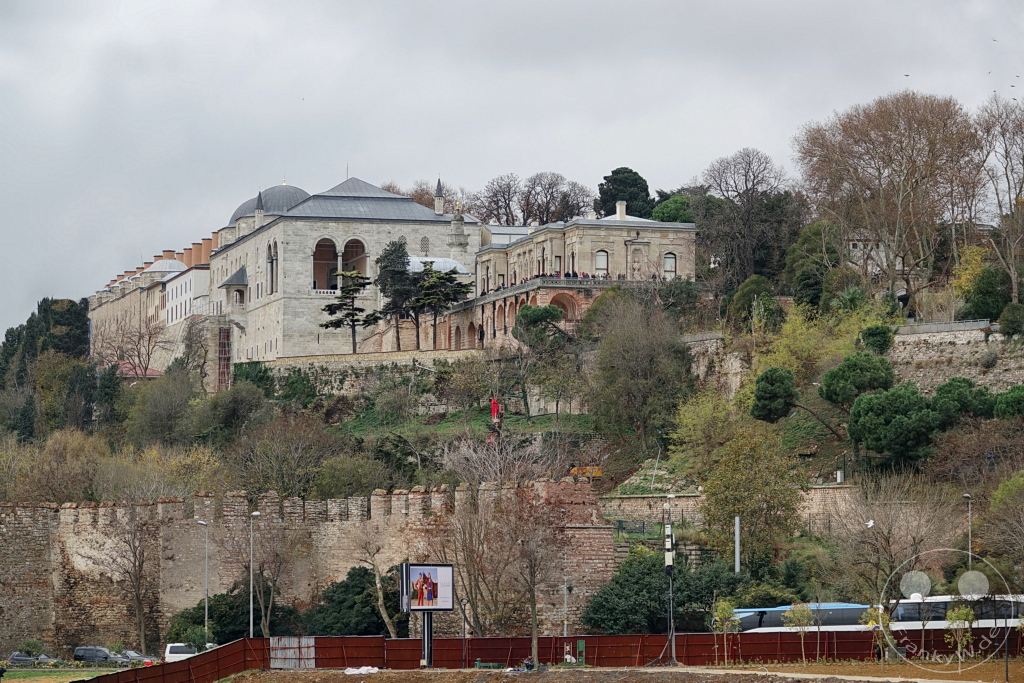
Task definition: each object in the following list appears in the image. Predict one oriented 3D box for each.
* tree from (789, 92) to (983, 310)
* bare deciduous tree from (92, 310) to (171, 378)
[{"bbox_3d":[40.160,-15.320,348.000,20.000,22.600,18.500,0,-5,0],"label":"tree"},{"bbox_3d":[-50.020,1.180,430.000,10.000,10.300,9.200,0,-5,0],"label":"bare deciduous tree"}]

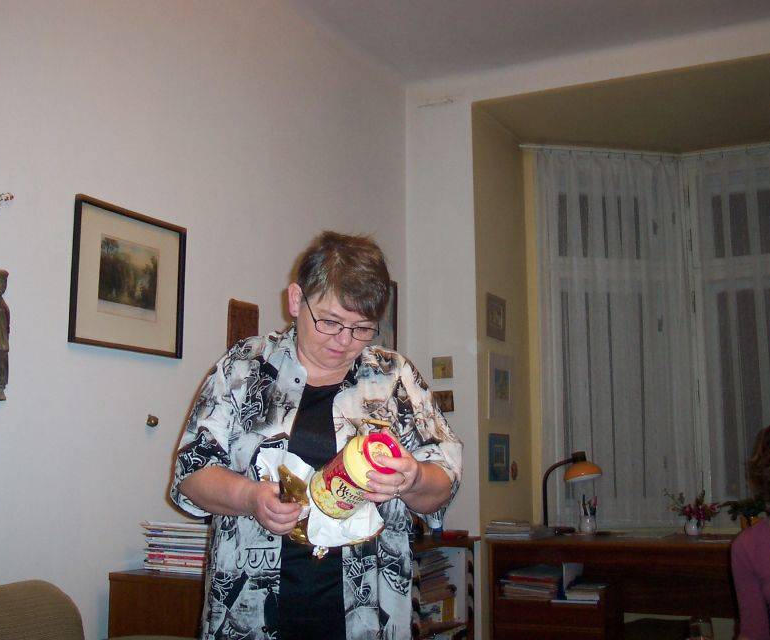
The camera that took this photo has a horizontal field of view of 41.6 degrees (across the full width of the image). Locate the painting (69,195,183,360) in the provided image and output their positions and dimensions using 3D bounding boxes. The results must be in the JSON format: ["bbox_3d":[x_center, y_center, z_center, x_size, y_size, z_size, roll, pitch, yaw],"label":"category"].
[{"bbox_3d":[-0.827,-0.124,3.277,0.025,0.452,0.529,-5,-9,27],"label":"painting"}]

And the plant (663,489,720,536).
[{"bbox_3d":[1.538,0.966,5.086,0.267,0.241,0.230,-5,-9,26],"label":"plant"}]

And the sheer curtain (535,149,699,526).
[{"bbox_3d":[1.307,0.087,5.722,0.887,2.107,0.100,1,-9,-8],"label":"sheer curtain"}]

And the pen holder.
[{"bbox_3d":[1.071,1.082,5.360,0.103,0.103,0.090,-5,-9,26],"label":"pen holder"}]

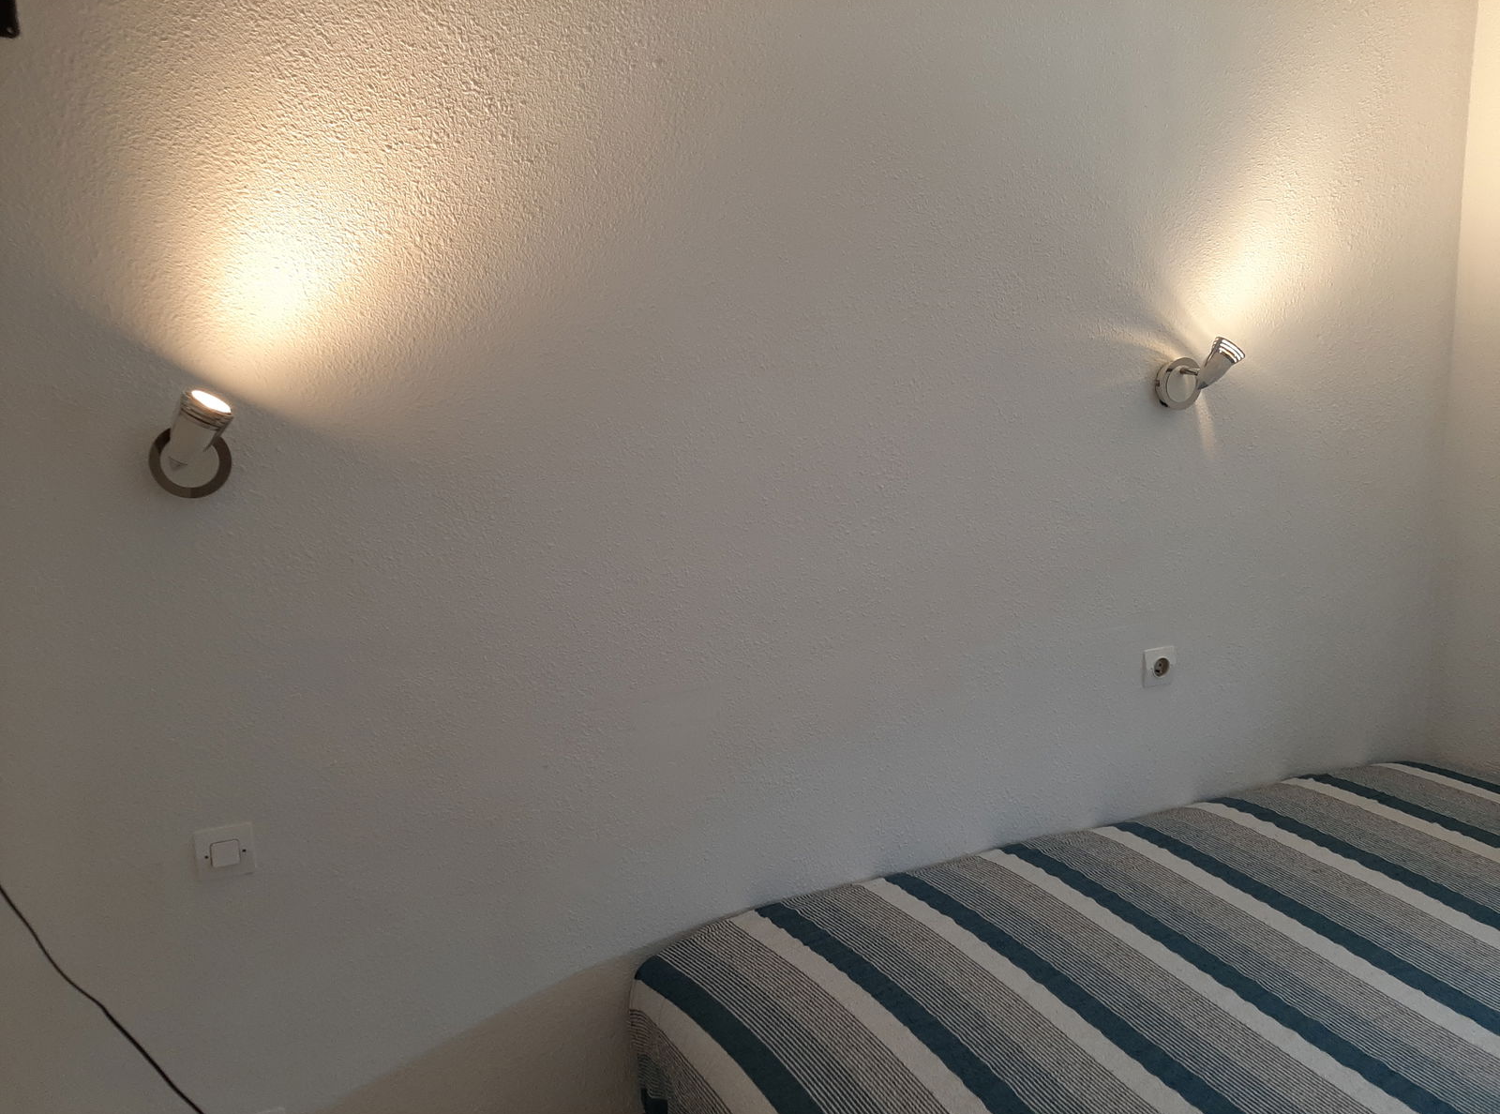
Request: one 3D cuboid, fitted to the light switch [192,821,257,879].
[{"bbox_3d":[-0.801,0.454,1.720,0.081,0.081,0.012,-6,11,-22],"label":"light switch"}]

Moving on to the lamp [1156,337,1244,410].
[{"bbox_3d":[0.890,-0.361,2.227,0.130,0.145,0.136,-6,11,-22],"label":"lamp"}]

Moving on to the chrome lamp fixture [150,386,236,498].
[{"bbox_3d":[-0.774,-0.154,1.562,0.117,0.152,0.136,-6,11,-22],"label":"chrome lamp fixture"}]

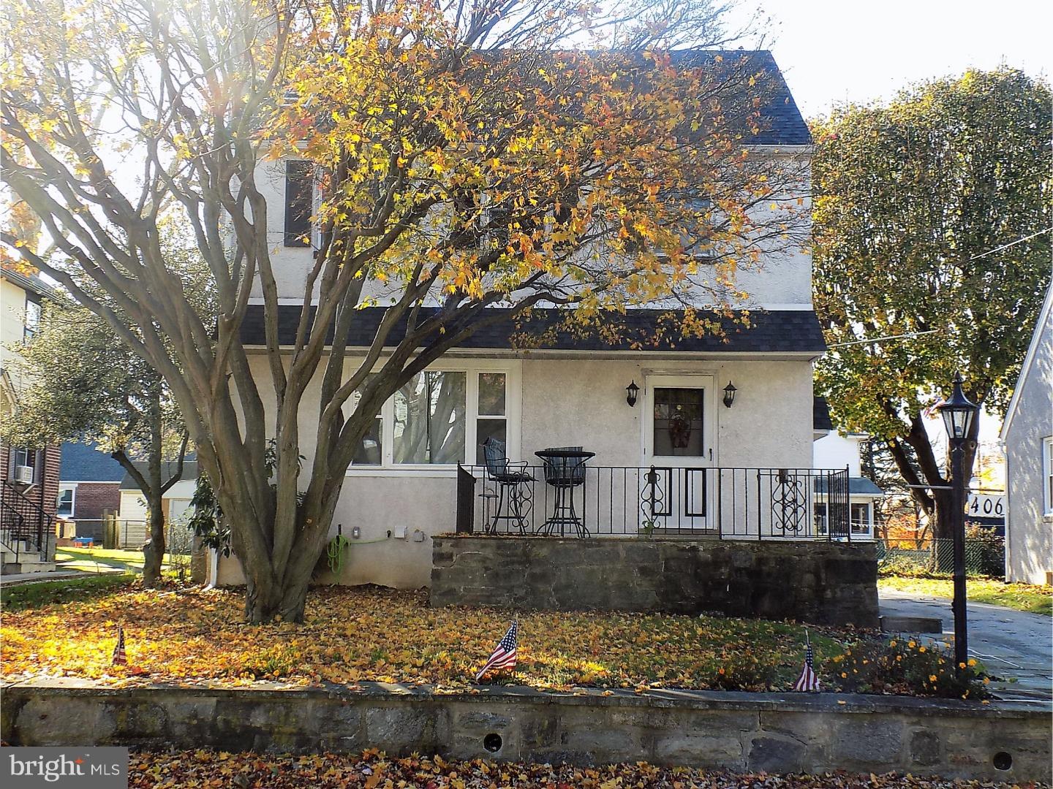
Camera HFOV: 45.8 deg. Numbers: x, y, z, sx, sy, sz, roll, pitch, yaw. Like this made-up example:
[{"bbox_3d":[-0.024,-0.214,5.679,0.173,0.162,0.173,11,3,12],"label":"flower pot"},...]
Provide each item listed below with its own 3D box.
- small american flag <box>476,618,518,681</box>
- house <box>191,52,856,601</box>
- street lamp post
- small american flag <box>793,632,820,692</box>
[{"bbox_3d":[-0.179,1.523,7.436,0.255,0.367,0.120,1,-6,1],"label":"small american flag"},{"bbox_3d":[-0.042,-1.320,20.284,8.280,8.600,7.400,1,-6,1],"label":"house"},{"bbox_3d":[2.724,0.842,7.853,0.237,1.958,0.237,1,-6,1],"label":"street lamp post"},{"bbox_3d":[1.651,1.574,7.344,0.152,0.348,0.110,1,-6,1],"label":"small american flag"}]

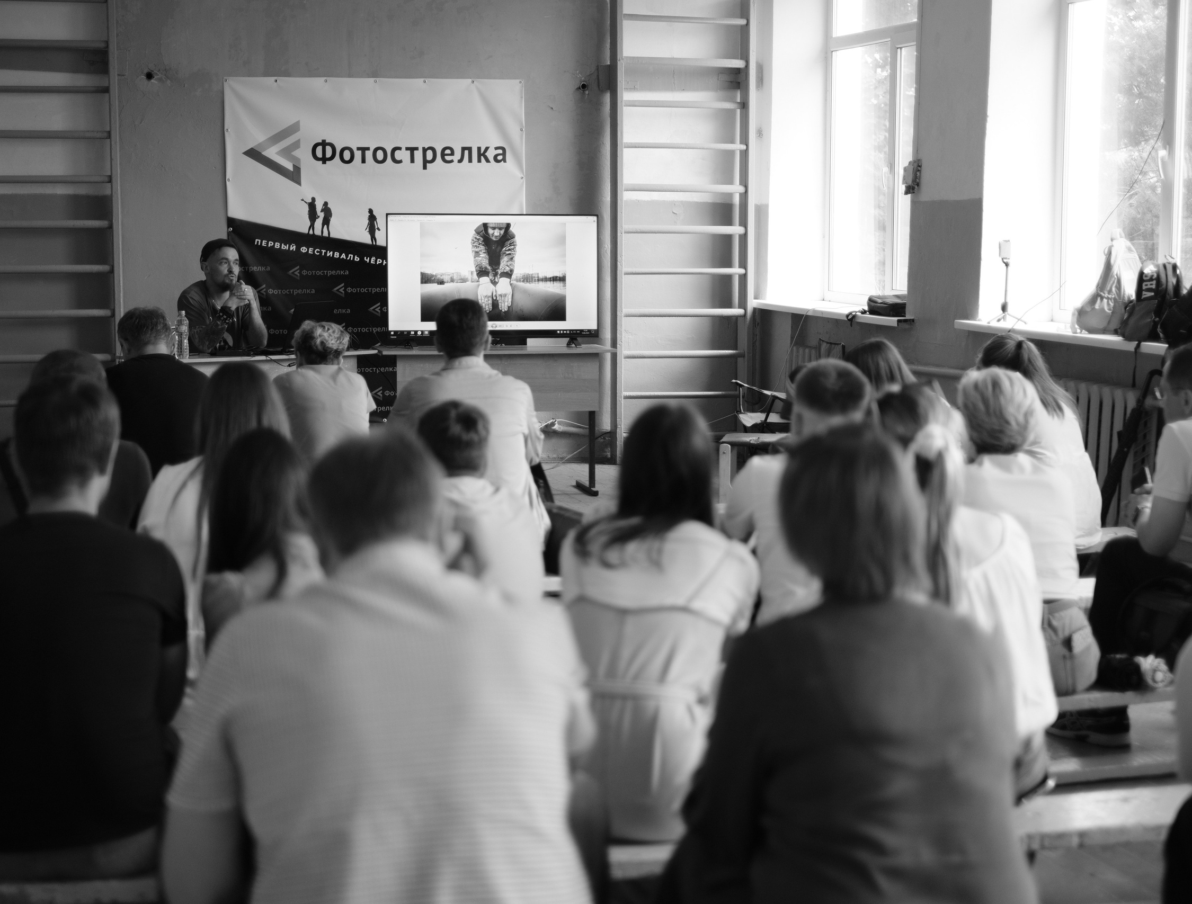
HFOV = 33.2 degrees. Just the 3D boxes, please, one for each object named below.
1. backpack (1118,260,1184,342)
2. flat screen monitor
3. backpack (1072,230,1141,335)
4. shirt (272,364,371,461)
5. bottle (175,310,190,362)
[{"bbox_3d":[2.128,-0.579,7.661,0.165,0.320,0.250,8,4,-15],"label":"backpack"},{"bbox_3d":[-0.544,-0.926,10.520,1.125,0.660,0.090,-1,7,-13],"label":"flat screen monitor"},{"bbox_3d":[2.084,-0.690,8.156,0.170,0.400,0.260,8,4,-15],"label":"backpack"},{"bbox_3d":[-0.977,-0.060,7.150,0.390,0.580,0.280,-1,7,-10],"label":"shirt"},{"bbox_3d":[-2.031,-0.570,9.800,0.071,0.236,0.071,-2,7,-14],"label":"bottle"}]

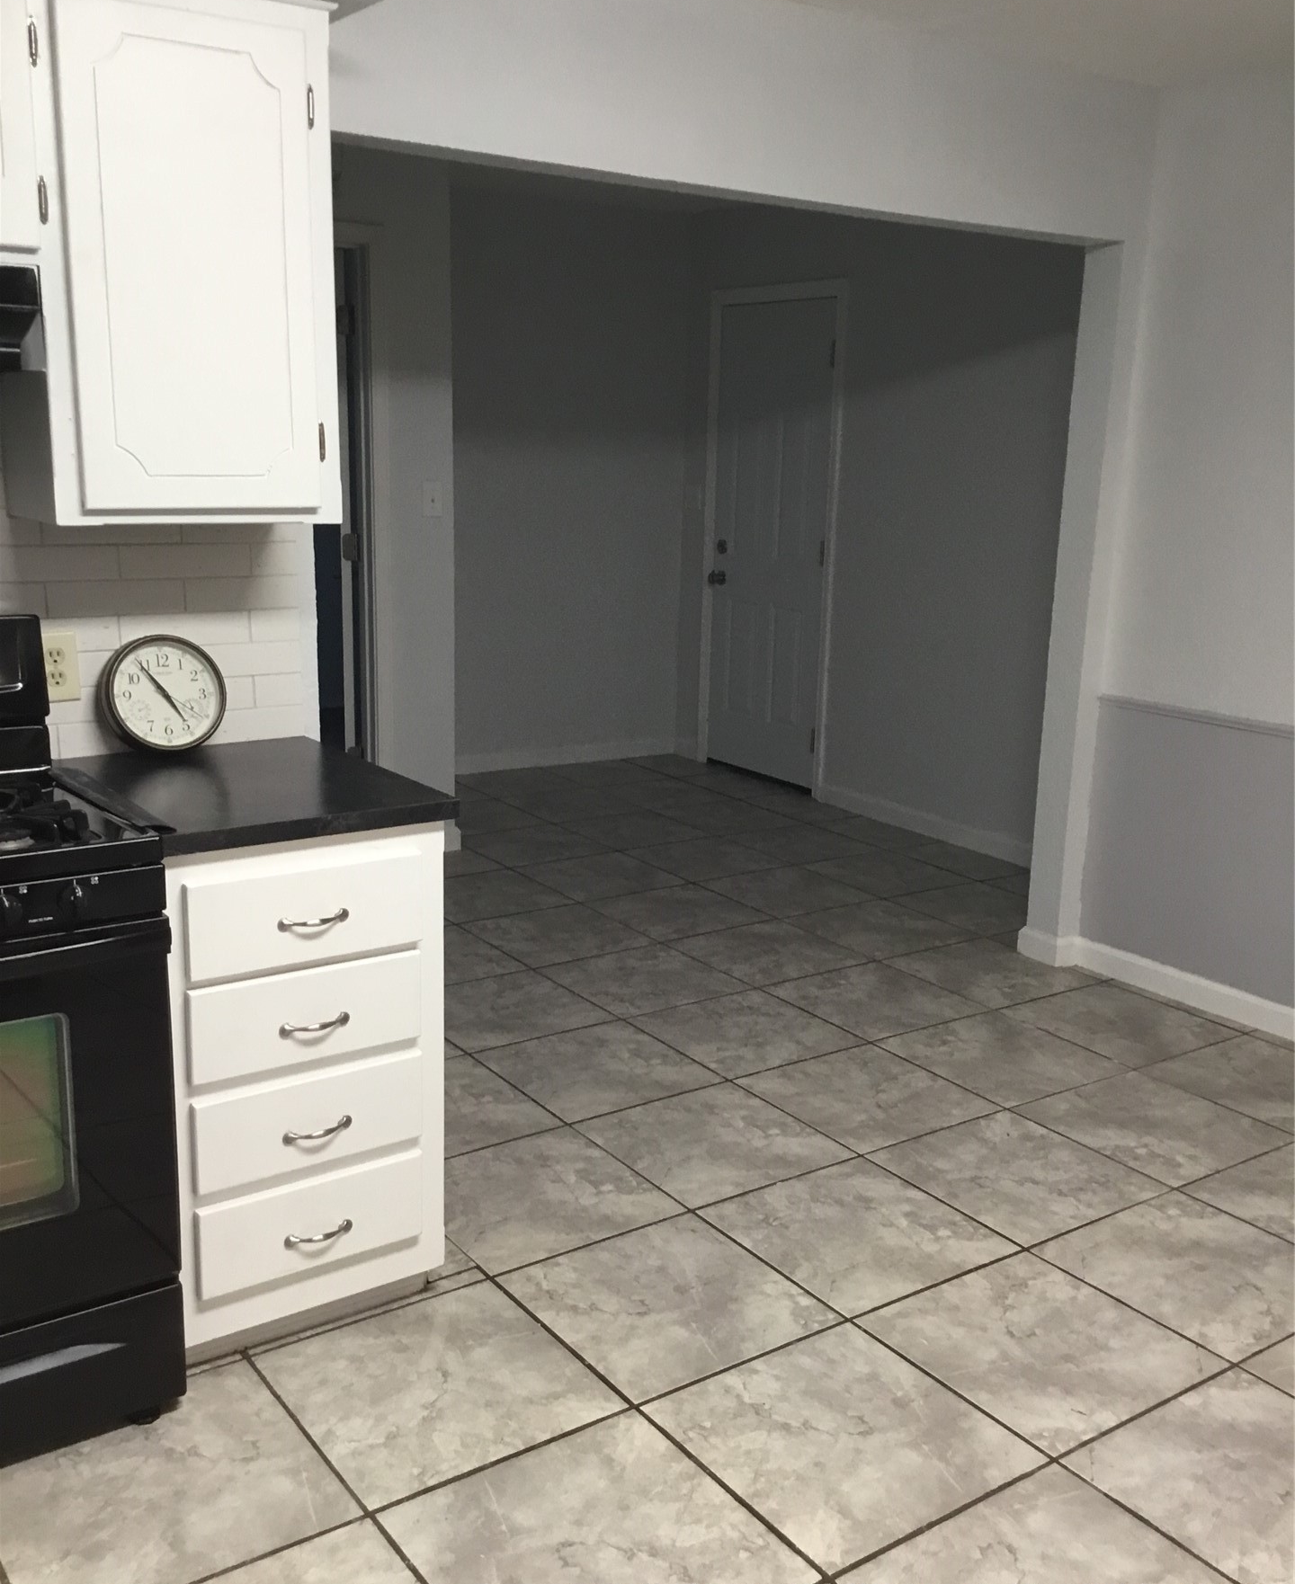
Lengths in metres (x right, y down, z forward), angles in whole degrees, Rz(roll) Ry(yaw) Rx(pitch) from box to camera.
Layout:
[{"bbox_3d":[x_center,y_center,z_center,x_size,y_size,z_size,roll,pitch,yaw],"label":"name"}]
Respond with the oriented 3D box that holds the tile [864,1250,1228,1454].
[{"bbox_3d":[0.671,0.950,2.650,0.451,0.012,0.451,-7,16,-35],"label":"tile"}]

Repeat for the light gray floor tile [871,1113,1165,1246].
[{"bbox_3d":[0.780,0.809,3.265,0.452,0.012,0.452,-7,16,-35],"label":"light gray floor tile"}]

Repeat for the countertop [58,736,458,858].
[{"bbox_3d":[-0.669,-0.006,2.582,0.478,0.034,0.605,-7,16,-35],"label":"countertop"}]

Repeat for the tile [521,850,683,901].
[{"bbox_3d":[-0.161,0.298,5.330,0.452,0.012,0.452,-7,16,-35],"label":"tile"}]

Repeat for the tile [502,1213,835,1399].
[{"bbox_3d":[0.035,0.905,2.757,0.450,0.010,0.450,-7,16,-35],"label":"tile"}]

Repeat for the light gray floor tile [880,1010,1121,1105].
[{"bbox_3d":[0.889,0.668,3.885,0.452,0.012,0.452,-7,16,-35],"label":"light gray floor tile"}]

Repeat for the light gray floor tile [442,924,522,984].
[{"bbox_3d":[-0.645,0.488,4.464,0.449,0.012,0.449,-7,16,-35],"label":"light gray floor tile"}]

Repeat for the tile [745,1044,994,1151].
[{"bbox_3d":[0.518,0.719,3.638,0.449,0.012,0.449,-7,16,-35],"label":"tile"}]

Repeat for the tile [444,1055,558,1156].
[{"bbox_3d":[-0.489,0.719,3.473,0.451,0.012,0.451,-7,16,-35],"label":"tile"}]

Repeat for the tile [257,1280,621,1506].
[{"bbox_3d":[-0.338,0.956,2.498,0.449,0.012,0.449,-7,16,-35],"label":"tile"}]

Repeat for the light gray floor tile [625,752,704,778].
[{"bbox_3d":[0.126,-0.118,7.159,0.319,0.012,0.452,-7,16,-35],"label":"light gray floor tile"}]

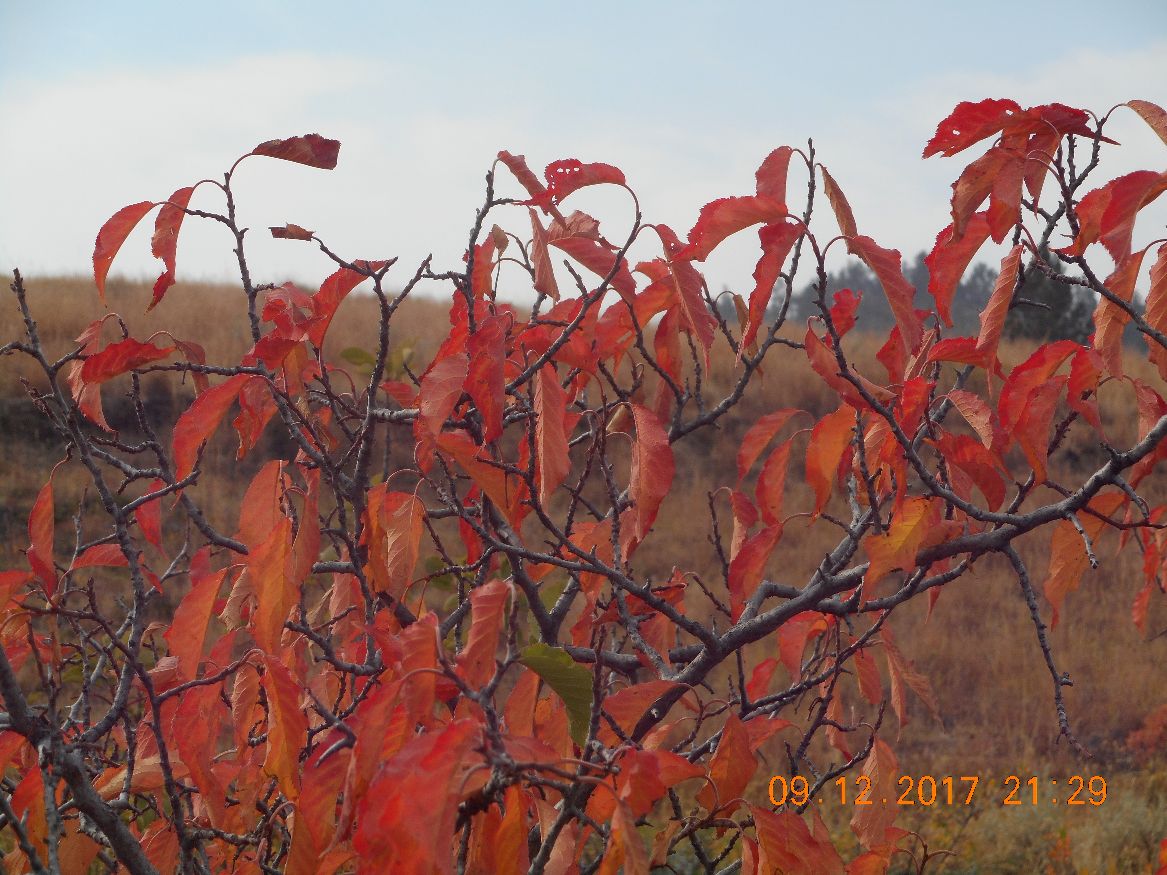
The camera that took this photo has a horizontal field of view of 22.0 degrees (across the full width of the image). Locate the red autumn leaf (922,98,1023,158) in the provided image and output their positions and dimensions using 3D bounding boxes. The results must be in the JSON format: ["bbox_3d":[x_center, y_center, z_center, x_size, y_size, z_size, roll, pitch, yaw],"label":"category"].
[{"bbox_3d":[0.208,-0.166,1.600,0.058,0.023,0.028,-18,0,0],"label":"red autumn leaf"}]

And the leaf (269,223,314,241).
[{"bbox_3d":[-0.185,-0.131,1.900,0.029,0.011,0.013,5,0,0],"label":"leaf"}]

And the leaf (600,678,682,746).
[{"bbox_3d":[0.030,0.151,1.650,0.053,0.025,0.024,-35,-5,-2],"label":"leaf"}]

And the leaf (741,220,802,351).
[{"bbox_3d":[0.101,-0.082,1.620,0.023,0.072,0.025,21,0,0],"label":"leaf"}]

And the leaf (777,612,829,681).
[{"bbox_3d":[0.123,0.117,1.680,0.025,0.040,0.024,10,0,0],"label":"leaf"}]

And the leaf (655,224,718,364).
[{"bbox_3d":[0.070,-0.086,1.880,0.020,0.107,0.025,-18,0,0],"label":"leaf"}]

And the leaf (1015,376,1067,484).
[{"bbox_3d":[0.249,-0.004,1.630,0.022,0.059,0.024,15,0,0],"label":"leaf"}]

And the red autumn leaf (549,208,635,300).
[{"bbox_3d":[0.004,-0.098,1.620,0.058,0.034,0.027,38,0,0],"label":"red autumn leaf"}]

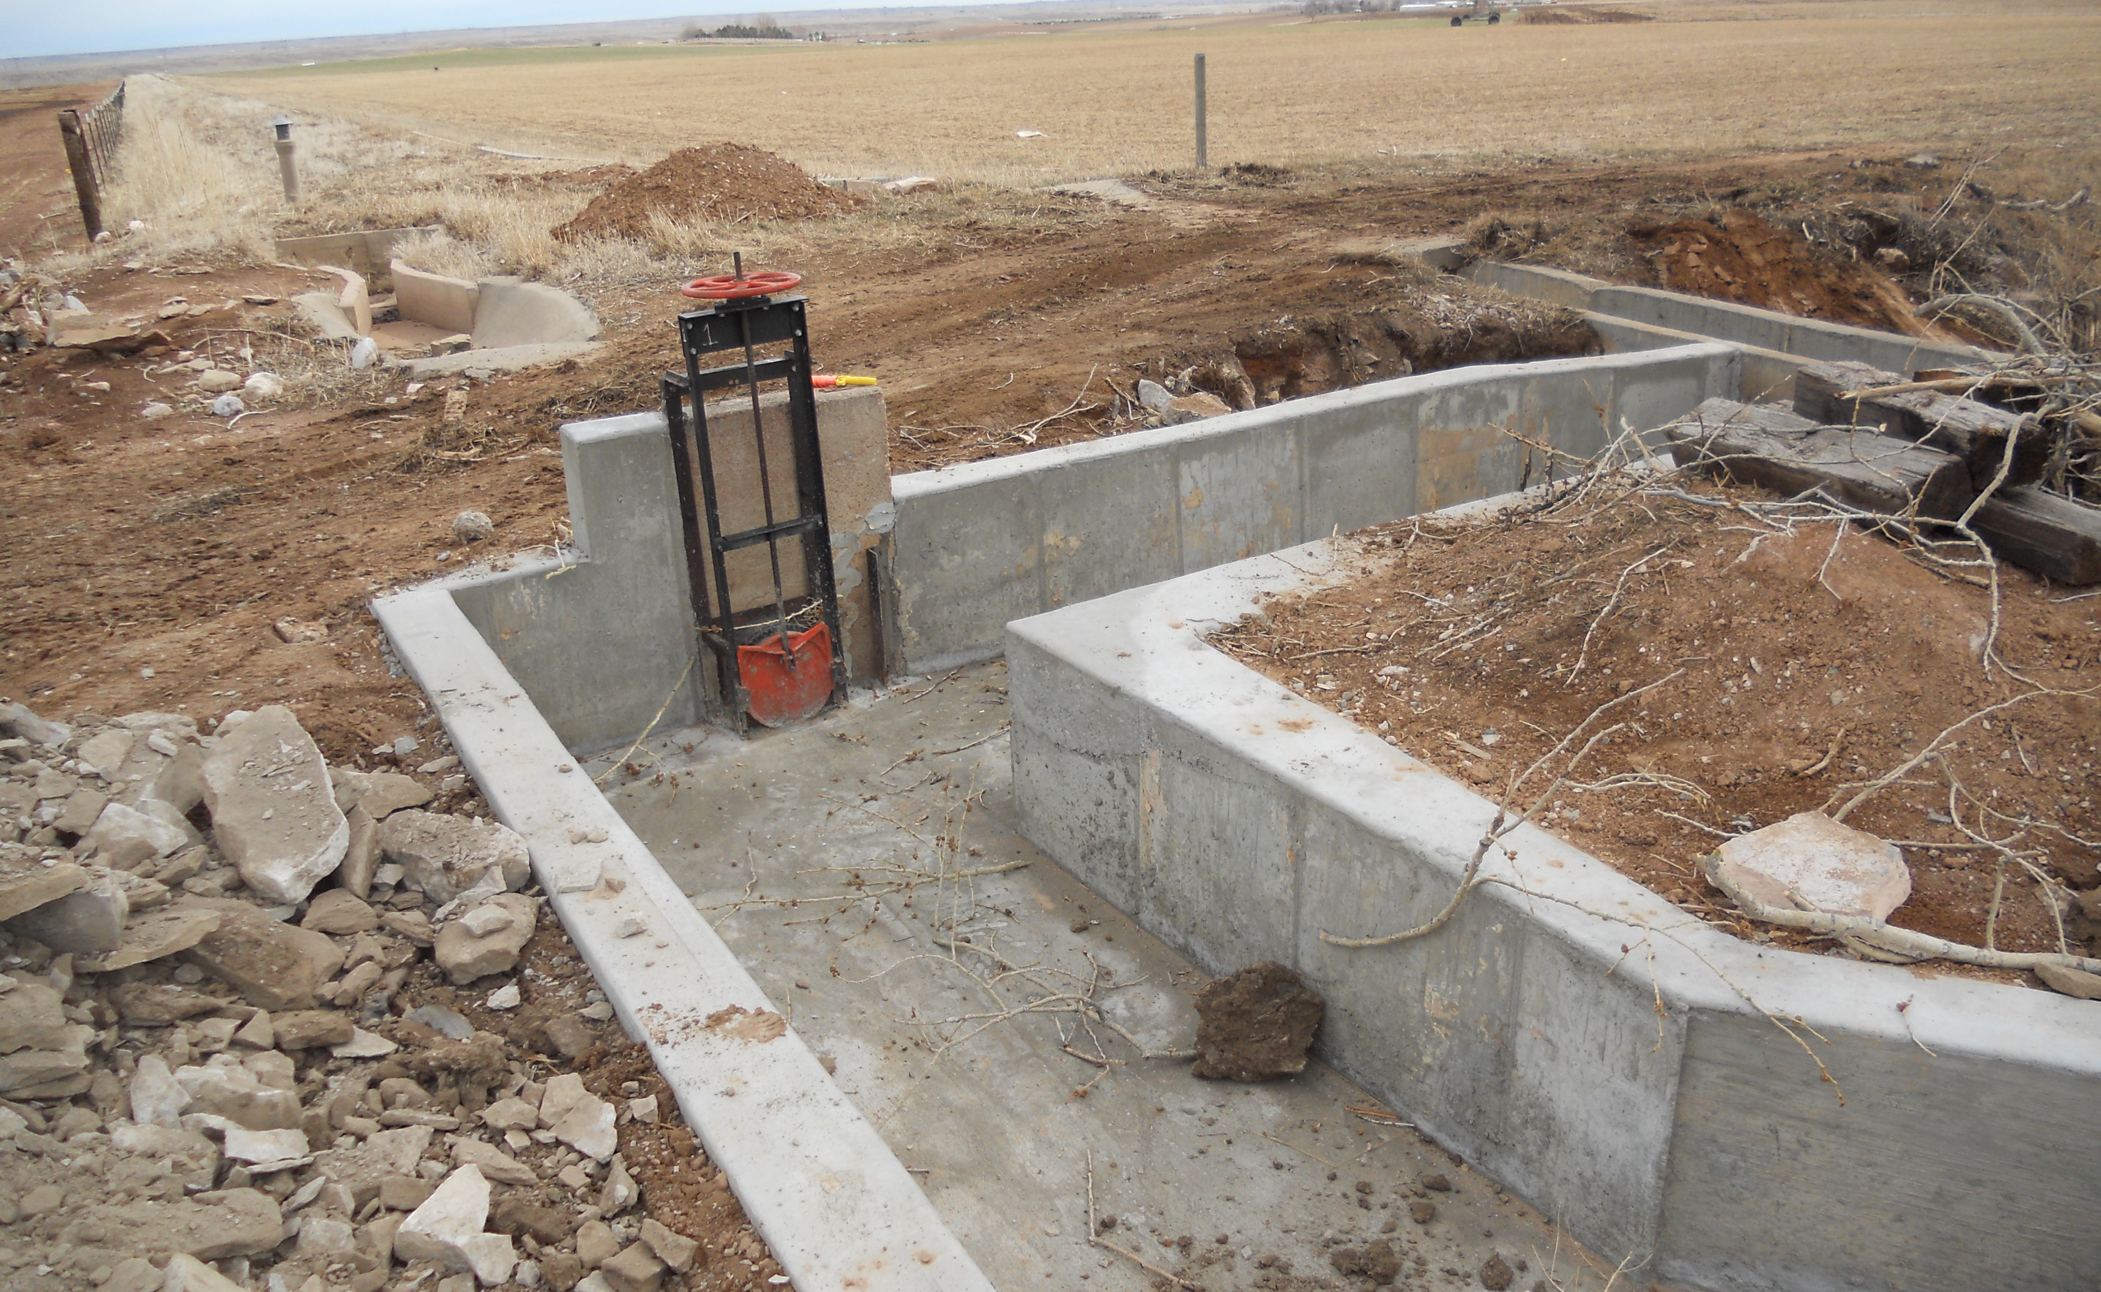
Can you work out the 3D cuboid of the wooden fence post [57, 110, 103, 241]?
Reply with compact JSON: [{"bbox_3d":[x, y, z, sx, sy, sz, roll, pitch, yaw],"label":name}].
[{"bbox_3d":[-9.575,-4.630,16.192,0.180,1.219,0.180,-1,20,0],"label":"wooden fence post"}]

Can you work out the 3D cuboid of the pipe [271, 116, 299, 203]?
[{"bbox_3d":[-8.740,-5.575,18.787,0.220,0.939,0.220,-1,20,0],"label":"pipe"}]

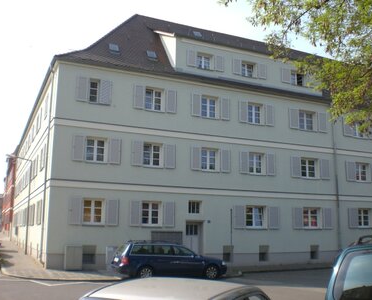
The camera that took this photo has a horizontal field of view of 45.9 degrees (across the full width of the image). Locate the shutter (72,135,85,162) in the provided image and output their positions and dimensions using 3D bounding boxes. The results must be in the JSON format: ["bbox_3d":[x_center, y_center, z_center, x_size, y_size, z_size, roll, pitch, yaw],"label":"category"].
[{"bbox_3d":[-5.248,-0.113,21.593,0.600,1.250,0.050,5,-12,-24],"label":"shutter"}]

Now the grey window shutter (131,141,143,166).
[{"bbox_3d":[-2.628,0.169,23.706,0.620,1.360,0.050,5,-13,-23],"label":"grey window shutter"}]

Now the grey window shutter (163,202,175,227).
[{"bbox_3d":[-0.836,3.364,22.924,0.550,1.275,0.050,5,-12,-24],"label":"grey window shutter"}]

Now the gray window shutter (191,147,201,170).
[{"bbox_3d":[0.578,0.490,24.158,0.620,1.330,0.050,5,-12,-24],"label":"gray window shutter"}]

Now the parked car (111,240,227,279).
[{"bbox_3d":[-0.612,4.470,17.722,4.680,1.490,1.750,5,-13,-22],"label":"parked car"}]

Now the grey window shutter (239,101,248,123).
[{"bbox_3d":[3.547,-2.349,26.970,0.620,1.360,0.050,5,-13,-23],"label":"grey window shutter"}]

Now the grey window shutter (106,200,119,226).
[{"bbox_3d":[-3.626,3.093,21.703,0.605,1.255,0.050,5,-12,-24],"label":"grey window shutter"}]

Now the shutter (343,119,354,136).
[{"bbox_3d":[10.843,-1.540,29.265,0.930,1.320,0.050,5,-12,-24],"label":"shutter"}]

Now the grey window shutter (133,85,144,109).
[{"bbox_3d":[-2.490,-2.818,23.417,0.670,1.340,0.050,5,-12,-24],"label":"grey window shutter"}]

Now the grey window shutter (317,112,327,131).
[{"bbox_3d":[9.172,-1.843,29.371,0.720,1.360,0.050,5,-13,-23],"label":"grey window shutter"}]

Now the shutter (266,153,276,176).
[{"bbox_3d":[5.092,0.866,26.149,0.670,1.380,0.050,5,-12,-24],"label":"shutter"}]

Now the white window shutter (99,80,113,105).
[{"bbox_3d":[-4.136,-2.945,22.689,0.650,1.330,0.050,5,-12,-24],"label":"white window shutter"}]

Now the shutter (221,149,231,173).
[{"bbox_3d":[2.269,0.621,24.906,0.640,1.360,0.050,5,-12,-24],"label":"shutter"}]

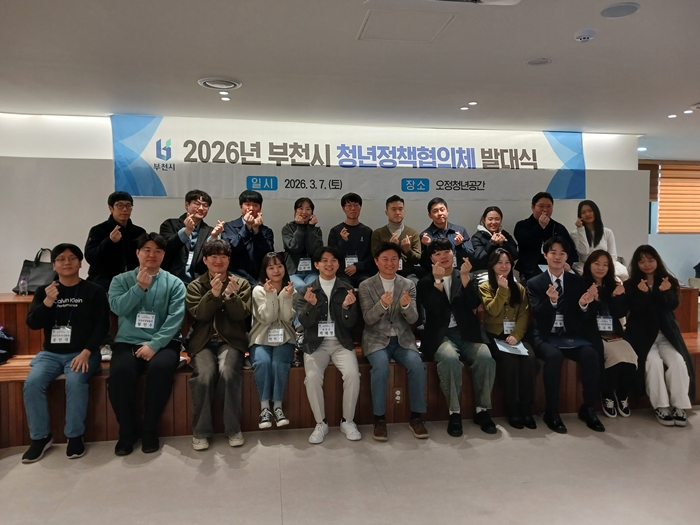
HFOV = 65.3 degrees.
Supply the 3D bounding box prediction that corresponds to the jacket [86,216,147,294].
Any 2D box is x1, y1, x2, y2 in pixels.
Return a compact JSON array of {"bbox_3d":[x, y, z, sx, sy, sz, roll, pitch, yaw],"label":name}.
[{"bbox_3d":[-1.956,-0.035,4.613,0.570,0.723,0.420,-1,3,-14],"label":"jacket"}]

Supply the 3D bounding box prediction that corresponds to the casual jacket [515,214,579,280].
[{"bbox_3d":[1.852,-0.125,5.244,0.620,0.700,0.420,1,4,10],"label":"casual jacket"}]

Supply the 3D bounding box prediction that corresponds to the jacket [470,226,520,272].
[{"bbox_3d":[1.343,-0.093,5.139,0.500,0.550,0.420,0,3,6],"label":"jacket"}]

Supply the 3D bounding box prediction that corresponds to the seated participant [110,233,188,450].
[{"bbox_3d":[-1.405,0.505,3.816,0.570,1.413,0.770,-1,3,-11],"label":"seated participant"}]

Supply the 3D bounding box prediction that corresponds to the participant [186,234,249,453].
[{"bbox_3d":[-0.934,0.534,3.886,0.470,1.350,0.680,-1,4,-10],"label":"participant"}]

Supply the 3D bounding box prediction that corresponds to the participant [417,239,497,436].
[{"bbox_3d":[0.803,0.511,4.169,0.560,1.360,0.720,0,3,-5],"label":"participant"}]

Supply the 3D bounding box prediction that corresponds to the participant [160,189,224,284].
[{"bbox_3d":[-1.329,0.041,4.573,0.550,1.310,0.760,-1,4,-14],"label":"participant"}]

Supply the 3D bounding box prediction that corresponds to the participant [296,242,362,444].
[{"bbox_3d":[-0.158,0.548,4.006,0.480,1.306,0.740,0,3,-6],"label":"participant"}]

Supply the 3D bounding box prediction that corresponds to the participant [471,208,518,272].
[{"bbox_3d":[1.356,0.080,5.010,0.500,1.180,0.740,0,3,5],"label":"participant"}]

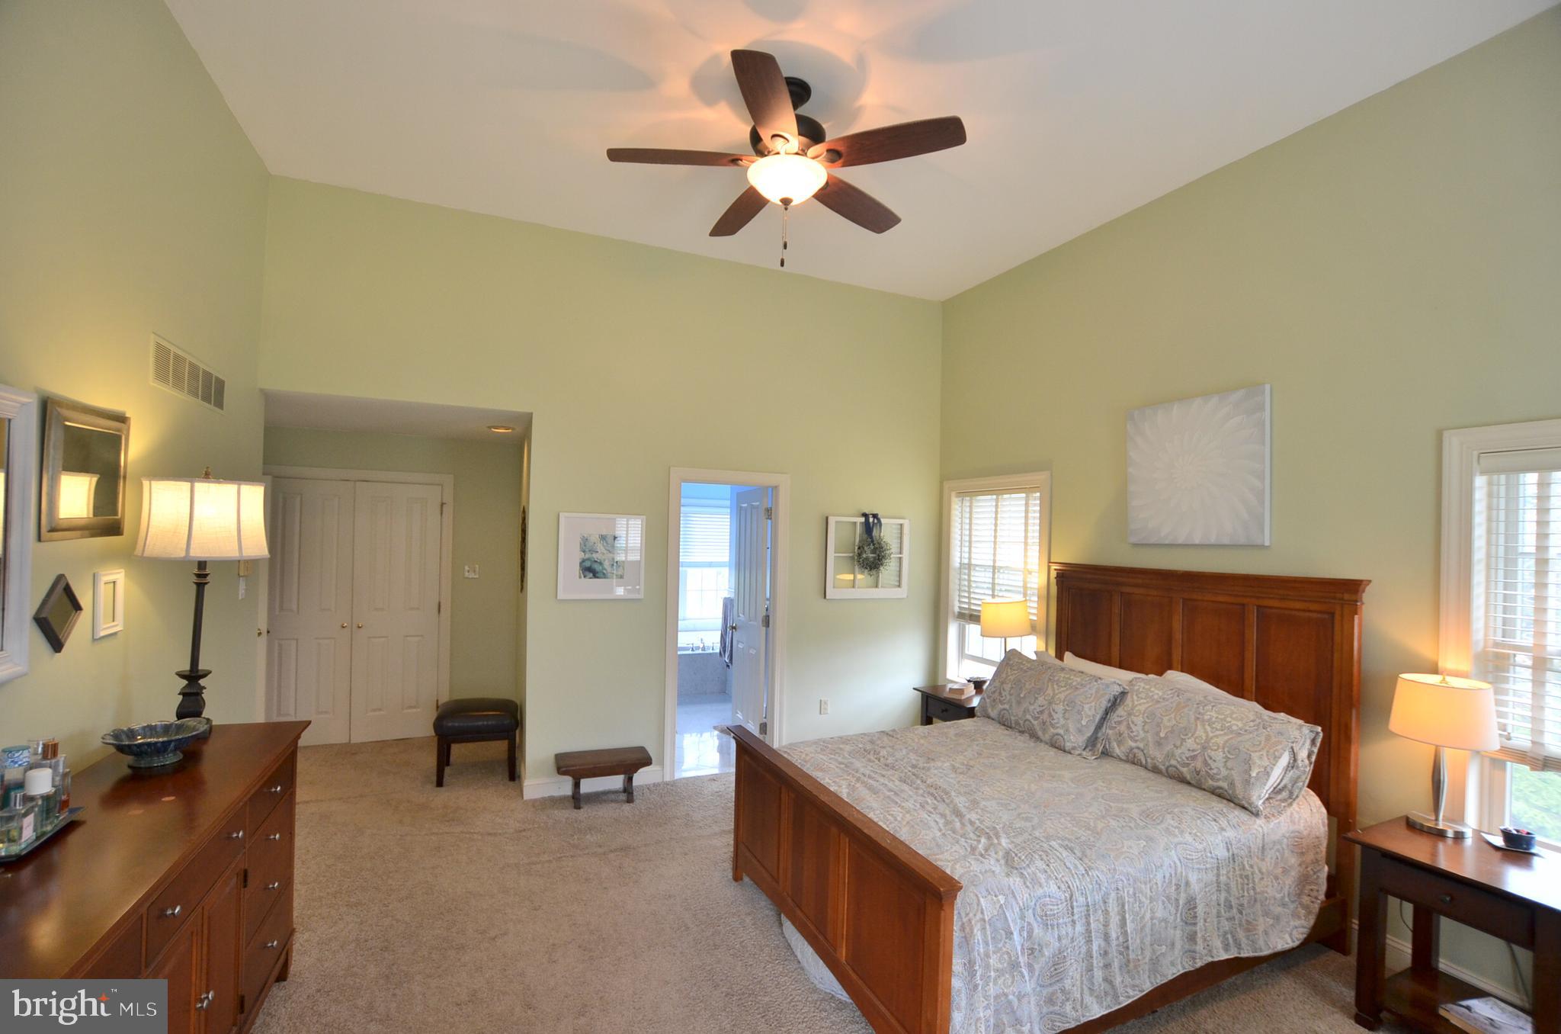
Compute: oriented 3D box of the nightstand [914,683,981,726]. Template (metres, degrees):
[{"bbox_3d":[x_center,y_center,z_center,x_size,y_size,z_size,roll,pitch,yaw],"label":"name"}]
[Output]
[{"bbox_3d":[1.267,1.515,4.335,0.490,0.650,0.550,2,-2,-24],"label":"nightstand"}]

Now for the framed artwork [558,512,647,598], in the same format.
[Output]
[{"bbox_3d":[-1.168,0.265,4.273,0.550,0.550,0.028,1,-1,-24],"label":"framed artwork"}]

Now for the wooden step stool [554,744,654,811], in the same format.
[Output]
[{"bbox_3d":[-1.124,1.661,4.121,0.555,0.268,0.250,1,-1,-21],"label":"wooden step stool"}]

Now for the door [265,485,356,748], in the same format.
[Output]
[{"bbox_3d":[-3.578,0.725,4.907,0.590,2.010,0.045,2,-2,-24],"label":"door"}]

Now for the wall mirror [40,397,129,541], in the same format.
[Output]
[{"bbox_3d":[-2.158,-0.127,2.008,0.030,0.405,0.450,2,-2,-24],"label":"wall mirror"}]

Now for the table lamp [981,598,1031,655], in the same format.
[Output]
[{"bbox_3d":[1.456,0.865,4.212,0.270,0.635,0.300,2,-2,-24],"label":"table lamp"}]

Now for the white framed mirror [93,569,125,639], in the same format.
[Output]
[{"bbox_3d":[-2.187,0.283,2.113,0.021,0.205,0.150,1,-1,-24],"label":"white framed mirror"}]

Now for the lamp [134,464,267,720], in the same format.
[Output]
[{"bbox_3d":[-2.125,0.318,2.410,0.380,0.985,0.380,1,-1,-24],"label":"lamp"}]

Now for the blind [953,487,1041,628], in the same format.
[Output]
[{"bbox_3d":[1.607,0.328,4.831,0.060,1.035,0.890,2,-2,-24],"label":"blind"}]

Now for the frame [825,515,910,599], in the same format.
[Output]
[{"bbox_3d":[0.694,0.325,5.105,0.740,0.645,0.050,1,-1,-24],"label":"frame"}]

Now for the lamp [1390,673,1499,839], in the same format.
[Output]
[{"bbox_3d":[2.446,0.868,2.403,0.250,0.590,0.290,2,-2,-24],"label":"lamp"}]

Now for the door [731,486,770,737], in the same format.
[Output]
[{"bbox_3d":[-0.257,0.803,5.261,0.040,2.030,0.755,1,-1,-19],"label":"door"}]

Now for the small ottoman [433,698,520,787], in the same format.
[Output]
[{"bbox_3d":[-2.077,1.530,4.460,0.500,0.460,0.450,2,-2,-19],"label":"small ottoman"}]

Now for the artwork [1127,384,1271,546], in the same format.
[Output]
[{"bbox_3d":[2.201,-0.245,3.478,0.040,0.780,0.748,1,-1,-24],"label":"artwork"}]

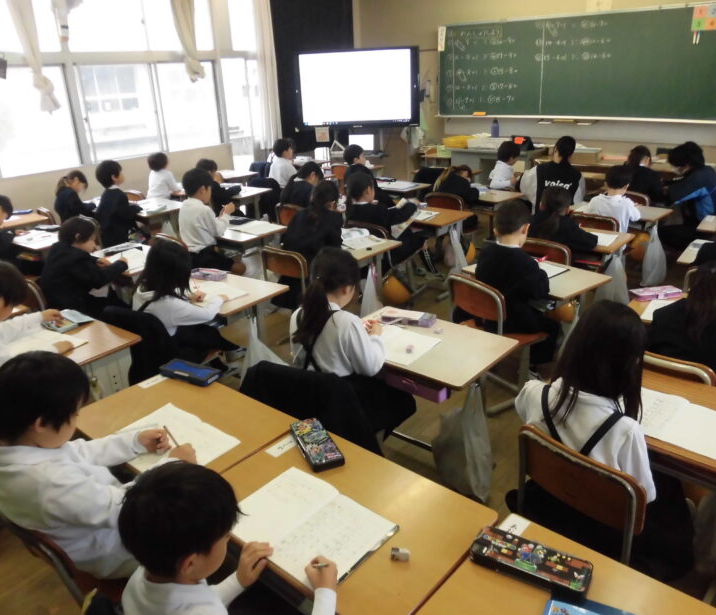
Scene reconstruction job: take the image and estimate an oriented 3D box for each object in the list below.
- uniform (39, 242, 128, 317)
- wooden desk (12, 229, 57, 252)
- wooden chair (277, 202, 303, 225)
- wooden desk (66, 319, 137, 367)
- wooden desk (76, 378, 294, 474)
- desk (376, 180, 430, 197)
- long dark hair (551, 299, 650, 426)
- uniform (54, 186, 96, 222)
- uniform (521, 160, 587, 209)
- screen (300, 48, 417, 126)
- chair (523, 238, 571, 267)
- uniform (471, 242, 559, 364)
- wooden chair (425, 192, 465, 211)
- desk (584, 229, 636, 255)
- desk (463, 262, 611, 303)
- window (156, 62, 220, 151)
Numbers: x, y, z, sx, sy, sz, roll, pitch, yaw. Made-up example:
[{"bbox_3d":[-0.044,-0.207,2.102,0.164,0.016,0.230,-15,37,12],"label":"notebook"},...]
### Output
[{"bbox_3d":[-1.601,-0.175,3.303,0.380,0.420,0.450,16,29,38],"label":"uniform"},{"bbox_3d":[-2.249,-0.252,4.229,0.642,0.570,0.438,14,27,36],"label":"wooden desk"},{"bbox_3d":[-0.389,-0.573,4.773,0.360,0.620,0.400,14,27,36],"label":"wooden chair"},{"bbox_3d":[-1.274,0.402,2.485,0.642,0.570,0.438,14,27,35],"label":"wooden desk"},{"bbox_3d":[-0.546,0.614,1.878,0.642,0.570,0.438,15,28,37],"label":"wooden desk"},{"bbox_3d":[0.352,-0.938,5.680,0.642,0.570,0.438,17,29,39],"label":"desk"},{"bbox_3d":[0.629,0.129,1.484,0.230,0.310,0.240,16,28,37],"label":"long dark hair"},{"bbox_3d":[-2.480,-0.874,5.022,0.350,0.400,0.400,16,28,37],"label":"uniform"},{"bbox_3d":[1.604,-0.916,4.678,0.500,0.550,0.320,10,26,27],"label":"uniform"},{"bbox_3d":[-0.013,-2.715,7.025,1.530,0.910,0.090,5,24,17],"label":"screen"},{"bbox_3d":[1.206,-0.173,3.591,0.370,0.620,0.420,16,28,37],"label":"chair"},{"bbox_3d":[0.752,-0.020,2.874,0.440,0.660,0.360,-19,28,-37],"label":"uniform"},{"bbox_3d":[0.803,-0.665,4.827,0.370,0.630,0.420,15,27,35],"label":"wooden chair"},{"bbox_3d":[1.363,-0.186,3.687,0.642,0.570,0.438,16,28,38],"label":"desk"},{"bbox_3d":[0.969,0.064,3.199,0.450,0.570,0.650,-19,28,-36],"label":"desk"},{"bbox_3d":[-2.099,-2.491,7.046,0.060,1.030,0.950,11,25,29],"label":"window"}]

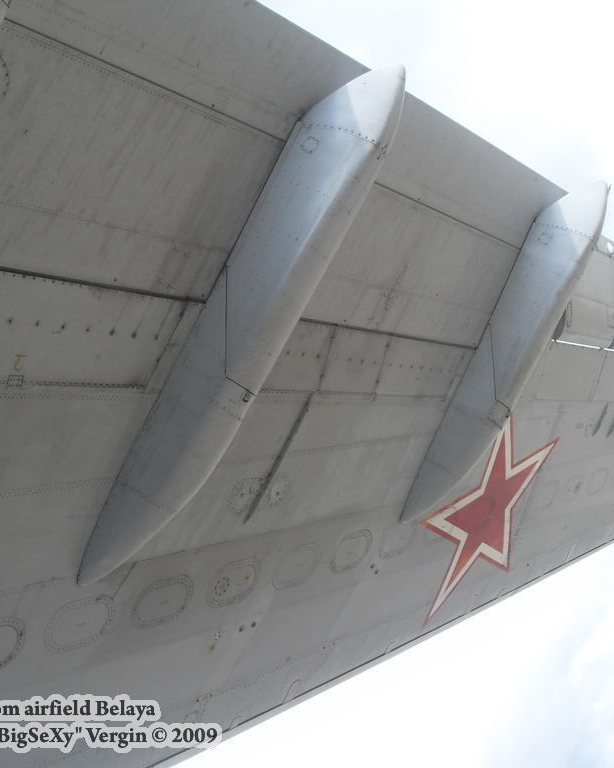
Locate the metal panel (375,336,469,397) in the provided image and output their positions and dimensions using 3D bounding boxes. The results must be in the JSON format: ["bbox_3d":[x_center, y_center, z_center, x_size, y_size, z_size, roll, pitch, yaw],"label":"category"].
[{"bbox_3d":[0.827,-0.113,7.456,1.132,0.040,0.399,3,-75,-53],"label":"metal panel"}]

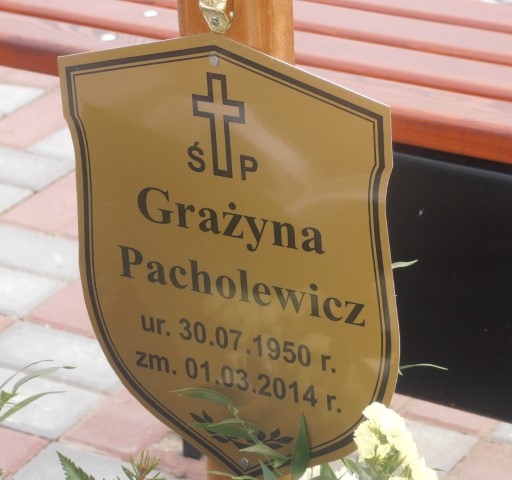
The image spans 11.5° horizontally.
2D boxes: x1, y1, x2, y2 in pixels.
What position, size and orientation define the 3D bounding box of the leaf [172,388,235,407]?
[{"bbox_3d":[-0.035,0.105,1.710,0.043,0.011,0.013,11,26,-7],"label":"leaf"}]

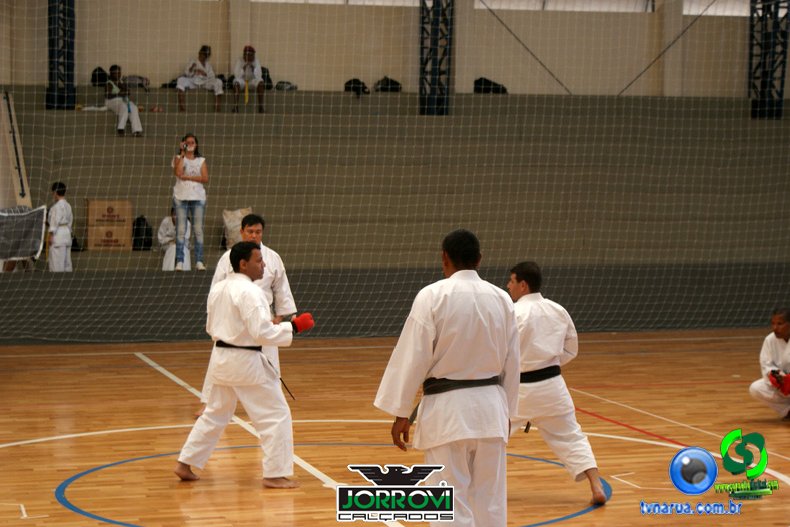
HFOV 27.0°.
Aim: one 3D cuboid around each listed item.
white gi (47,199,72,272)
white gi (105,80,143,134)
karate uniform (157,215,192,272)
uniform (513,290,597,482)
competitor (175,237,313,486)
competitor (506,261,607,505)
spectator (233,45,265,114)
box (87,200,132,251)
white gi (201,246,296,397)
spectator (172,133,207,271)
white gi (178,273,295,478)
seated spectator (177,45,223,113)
[{"bbox_3d":[-4.331,-0.310,21.250,0.380,1.040,0.280,-2,3,-37],"label":"white gi"},{"bbox_3d":[-3.868,-2.222,23.450,0.450,0.760,0.520,-1,3,-30],"label":"white gi"},{"bbox_3d":[-2.947,-0.206,21.900,0.460,0.800,0.550,0,2,-14],"label":"karate uniform"},{"bbox_3d":[0.943,0.773,10.443,0.560,1.190,0.820,-2,3,-38],"label":"uniform"},{"bbox_3d":[-0.992,0.652,10.788,0.800,1.580,0.660,-1,3,-22],"label":"competitor"},{"bbox_3d":[0.943,0.729,10.421,0.580,1.480,0.920,-2,3,-38],"label":"competitor"},{"bbox_3d":[-2.181,-2.746,24.500,0.490,1.050,0.620,0,3,-12],"label":"spectator"},{"bbox_3d":[-3.729,-0.496,21.500,0.600,0.630,0.420,0,3,-13],"label":"box"},{"bbox_3d":[-1.225,0.506,13.958,0.780,1.360,0.460,0,3,-13],"label":"white gi"},{"bbox_3d":[-2.640,-0.792,21.200,0.460,1.750,0.360,0,2,-9],"label":"spectator"},{"bbox_3d":[-1.030,0.728,10.700,0.660,1.340,0.740,-2,3,-38],"label":"white gi"},{"bbox_3d":[-3.159,-2.982,26.600,0.720,1.120,0.680,0,2,-13],"label":"seated spectator"}]

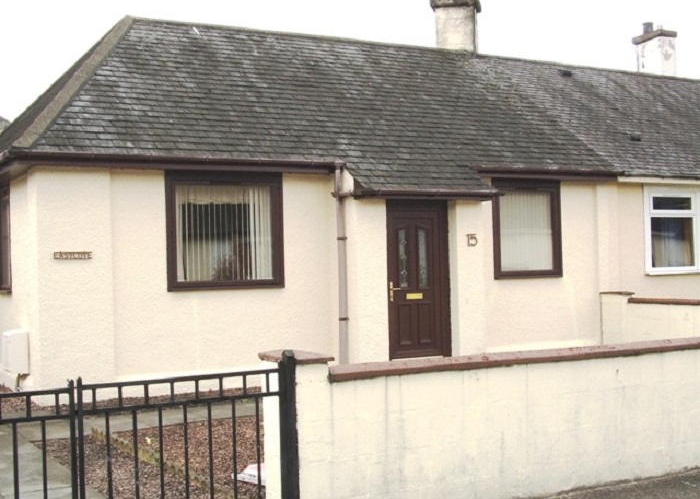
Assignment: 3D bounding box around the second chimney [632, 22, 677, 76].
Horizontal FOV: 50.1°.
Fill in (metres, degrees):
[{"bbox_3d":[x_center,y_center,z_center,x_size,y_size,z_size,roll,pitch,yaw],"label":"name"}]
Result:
[{"bbox_3d":[7.529,-4.858,18.474,0.505,1.503,0.905,-1,-1,-24],"label":"second chimney"}]

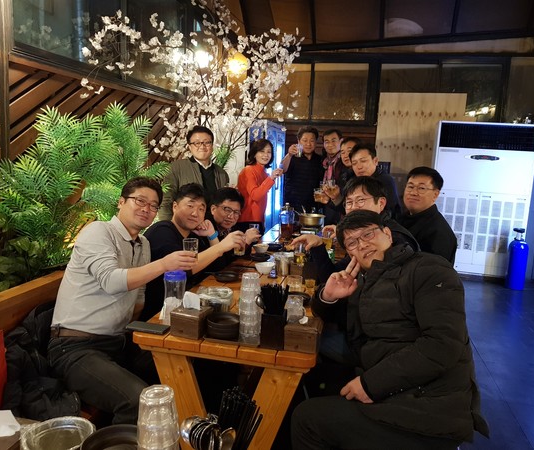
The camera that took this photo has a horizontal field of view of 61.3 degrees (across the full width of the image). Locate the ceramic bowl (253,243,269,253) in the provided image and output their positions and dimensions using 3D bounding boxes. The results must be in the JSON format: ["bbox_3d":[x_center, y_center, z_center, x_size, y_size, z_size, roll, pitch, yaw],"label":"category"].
[{"bbox_3d":[-0.037,0.167,3.233,0.112,0.050,0.112,2,9,0],"label":"ceramic bowl"}]

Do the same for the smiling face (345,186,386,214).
[{"bbox_3d":[0.454,-0.091,2.100,0.160,0.200,0.140,1,7,39],"label":"smiling face"}]

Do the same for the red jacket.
[{"bbox_3d":[-0.102,-0.303,4.200,0.290,0.570,0.400,10,11,39],"label":"red jacket"}]

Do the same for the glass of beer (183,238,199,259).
[{"bbox_3d":[-0.312,0.109,1.860,0.064,0.118,0.064,3,8,0],"label":"glass of beer"}]

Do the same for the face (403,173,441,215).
[{"bbox_3d":[0.768,-0.154,2.240,0.140,0.200,0.160,-2,5,-44],"label":"face"}]

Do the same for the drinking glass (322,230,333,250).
[{"bbox_3d":[0.353,0.092,2.620,0.064,0.116,0.064,3,8,0],"label":"drinking glass"}]

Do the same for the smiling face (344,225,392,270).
[{"bbox_3d":[0.357,0.080,1.600,0.160,0.190,0.140,-21,5,32],"label":"smiling face"}]

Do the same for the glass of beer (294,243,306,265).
[{"bbox_3d":[0.170,0.154,2.360,0.064,0.118,0.064,3,8,0],"label":"glass of beer"}]

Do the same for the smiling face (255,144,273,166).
[{"bbox_3d":[-0.019,-0.652,4.200,0.150,0.200,0.130,-5,7,-20],"label":"smiling face"}]

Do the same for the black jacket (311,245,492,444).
[{"bbox_3d":[0.476,0.404,1.620,0.480,0.640,0.570,-4,11,-36],"label":"black jacket"}]

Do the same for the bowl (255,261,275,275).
[{"bbox_3d":[-0.011,0.256,2.640,0.117,0.056,0.117,2,9,0],"label":"bowl"}]

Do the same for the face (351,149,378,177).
[{"bbox_3d":[0.653,-0.419,3.020,0.160,0.200,0.140,-5,11,40],"label":"face"}]

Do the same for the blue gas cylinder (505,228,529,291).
[{"bbox_3d":[2.906,0.378,5.194,0.195,0.720,0.195,4,9,13],"label":"blue gas cylinder"}]

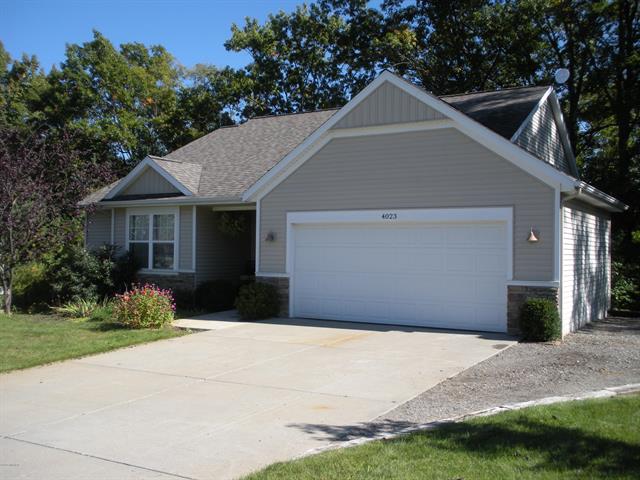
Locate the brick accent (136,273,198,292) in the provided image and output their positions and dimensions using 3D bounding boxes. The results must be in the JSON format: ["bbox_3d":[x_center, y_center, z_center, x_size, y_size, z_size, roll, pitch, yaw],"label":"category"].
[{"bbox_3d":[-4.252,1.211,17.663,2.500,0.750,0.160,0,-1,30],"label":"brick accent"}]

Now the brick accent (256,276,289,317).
[{"bbox_3d":[-1.093,1.316,15.381,0.922,0.910,0.160,0,-1,30],"label":"brick accent"}]

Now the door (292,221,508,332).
[{"bbox_3d":[1.506,0.699,13.963,4.880,2.135,0.110,0,-1,30],"label":"door"}]

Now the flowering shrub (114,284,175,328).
[{"bbox_3d":[-3.349,1.235,12.700,1.150,0.800,1.100,0,0,0],"label":"flowering shrub"}]

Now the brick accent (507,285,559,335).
[{"bbox_3d":[3.973,1.320,12.413,0.937,0.930,0.160,0,-1,30],"label":"brick accent"}]

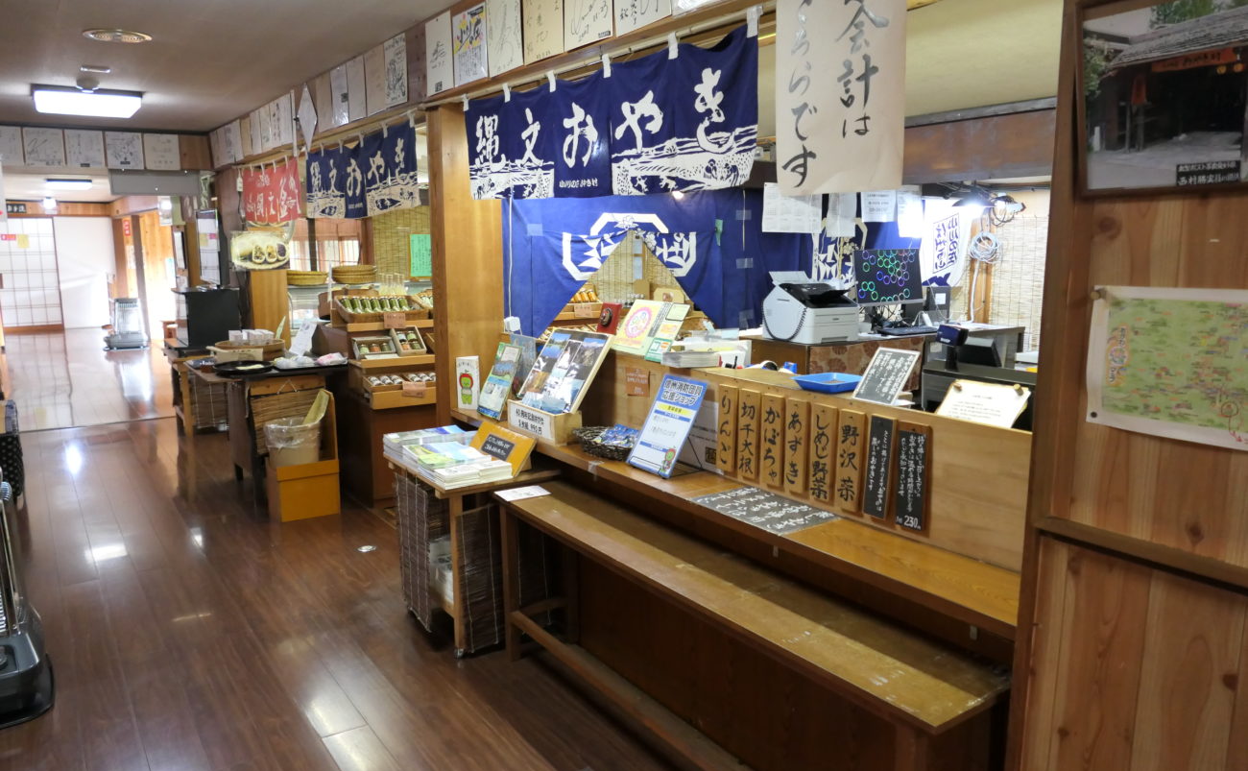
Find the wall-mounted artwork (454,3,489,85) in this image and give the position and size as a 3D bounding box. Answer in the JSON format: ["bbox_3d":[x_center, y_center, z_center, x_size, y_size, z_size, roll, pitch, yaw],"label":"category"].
[{"bbox_3d":[-0.549,-1.195,3.062,0.015,0.254,0.262,-7,12,-34],"label":"wall-mounted artwork"}]

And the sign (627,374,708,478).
[{"bbox_3d":[0.133,0.118,2.616,0.018,0.304,0.218,27,-8,-35],"label":"sign"}]

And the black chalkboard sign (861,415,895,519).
[{"bbox_3d":[0.616,0.196,2.095,0.018,0.250,0.072,-7,12,-34],"label":"black chalkboard sign"}]

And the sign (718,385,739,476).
[{"bbox_3d":[0.308,0.127,2.523,0.020,0.255,0.079,-7,12,-34],"label":"sign"}]

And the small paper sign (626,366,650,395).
[{"bbox_3d":[0.046,-0.009,2.927,0.006,0.090,0.133,-7,12,-34],"label":"small paper sign"}]

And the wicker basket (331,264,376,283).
[{"bbox_3d":[-2.208,-0.912,7.100,0.365,0.145,0.365,-7,12,-34],"label":"wicker basket"}]

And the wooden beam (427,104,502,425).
[{"bbox_3d":[-0.646,-0.131,3.675,0.254,1.985,0.149,-7,12,-34],"label":"wooden beam"}]

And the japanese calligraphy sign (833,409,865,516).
[{"bbox_3d":[0.569,0.188,2.157,0.020,0.253,0.074,-7,12,-34],"label":"japanese calligraphy sign"}]

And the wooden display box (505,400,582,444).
[{"bbox_3d":[-0.280,0.126,3.089,0.117,0.111,0.326,-7,12,-35],"label":"wooden display box"}]

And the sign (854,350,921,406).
[{"bbox_3d":[0.657,-0.021,2.158,0.014,0.155,0.121,38,-13,-33],"label":"sign"}]

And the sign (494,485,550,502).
[{"bbox_3d":[-0.342,0.368,2.968,0.165,0.004,0.112,-6,11,-29],"label":"sign"}]

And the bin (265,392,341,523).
[{"bbox_3d":[-1.766,0.364,4.726,0.320,0.666,0.315,-7,12,-34],"label":"bin"}]

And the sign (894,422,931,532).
[{"bbox_3d":[0.674,0.211,2.008,0.020,0.252,0.080,-7,12,-34],"label":"sign"}]

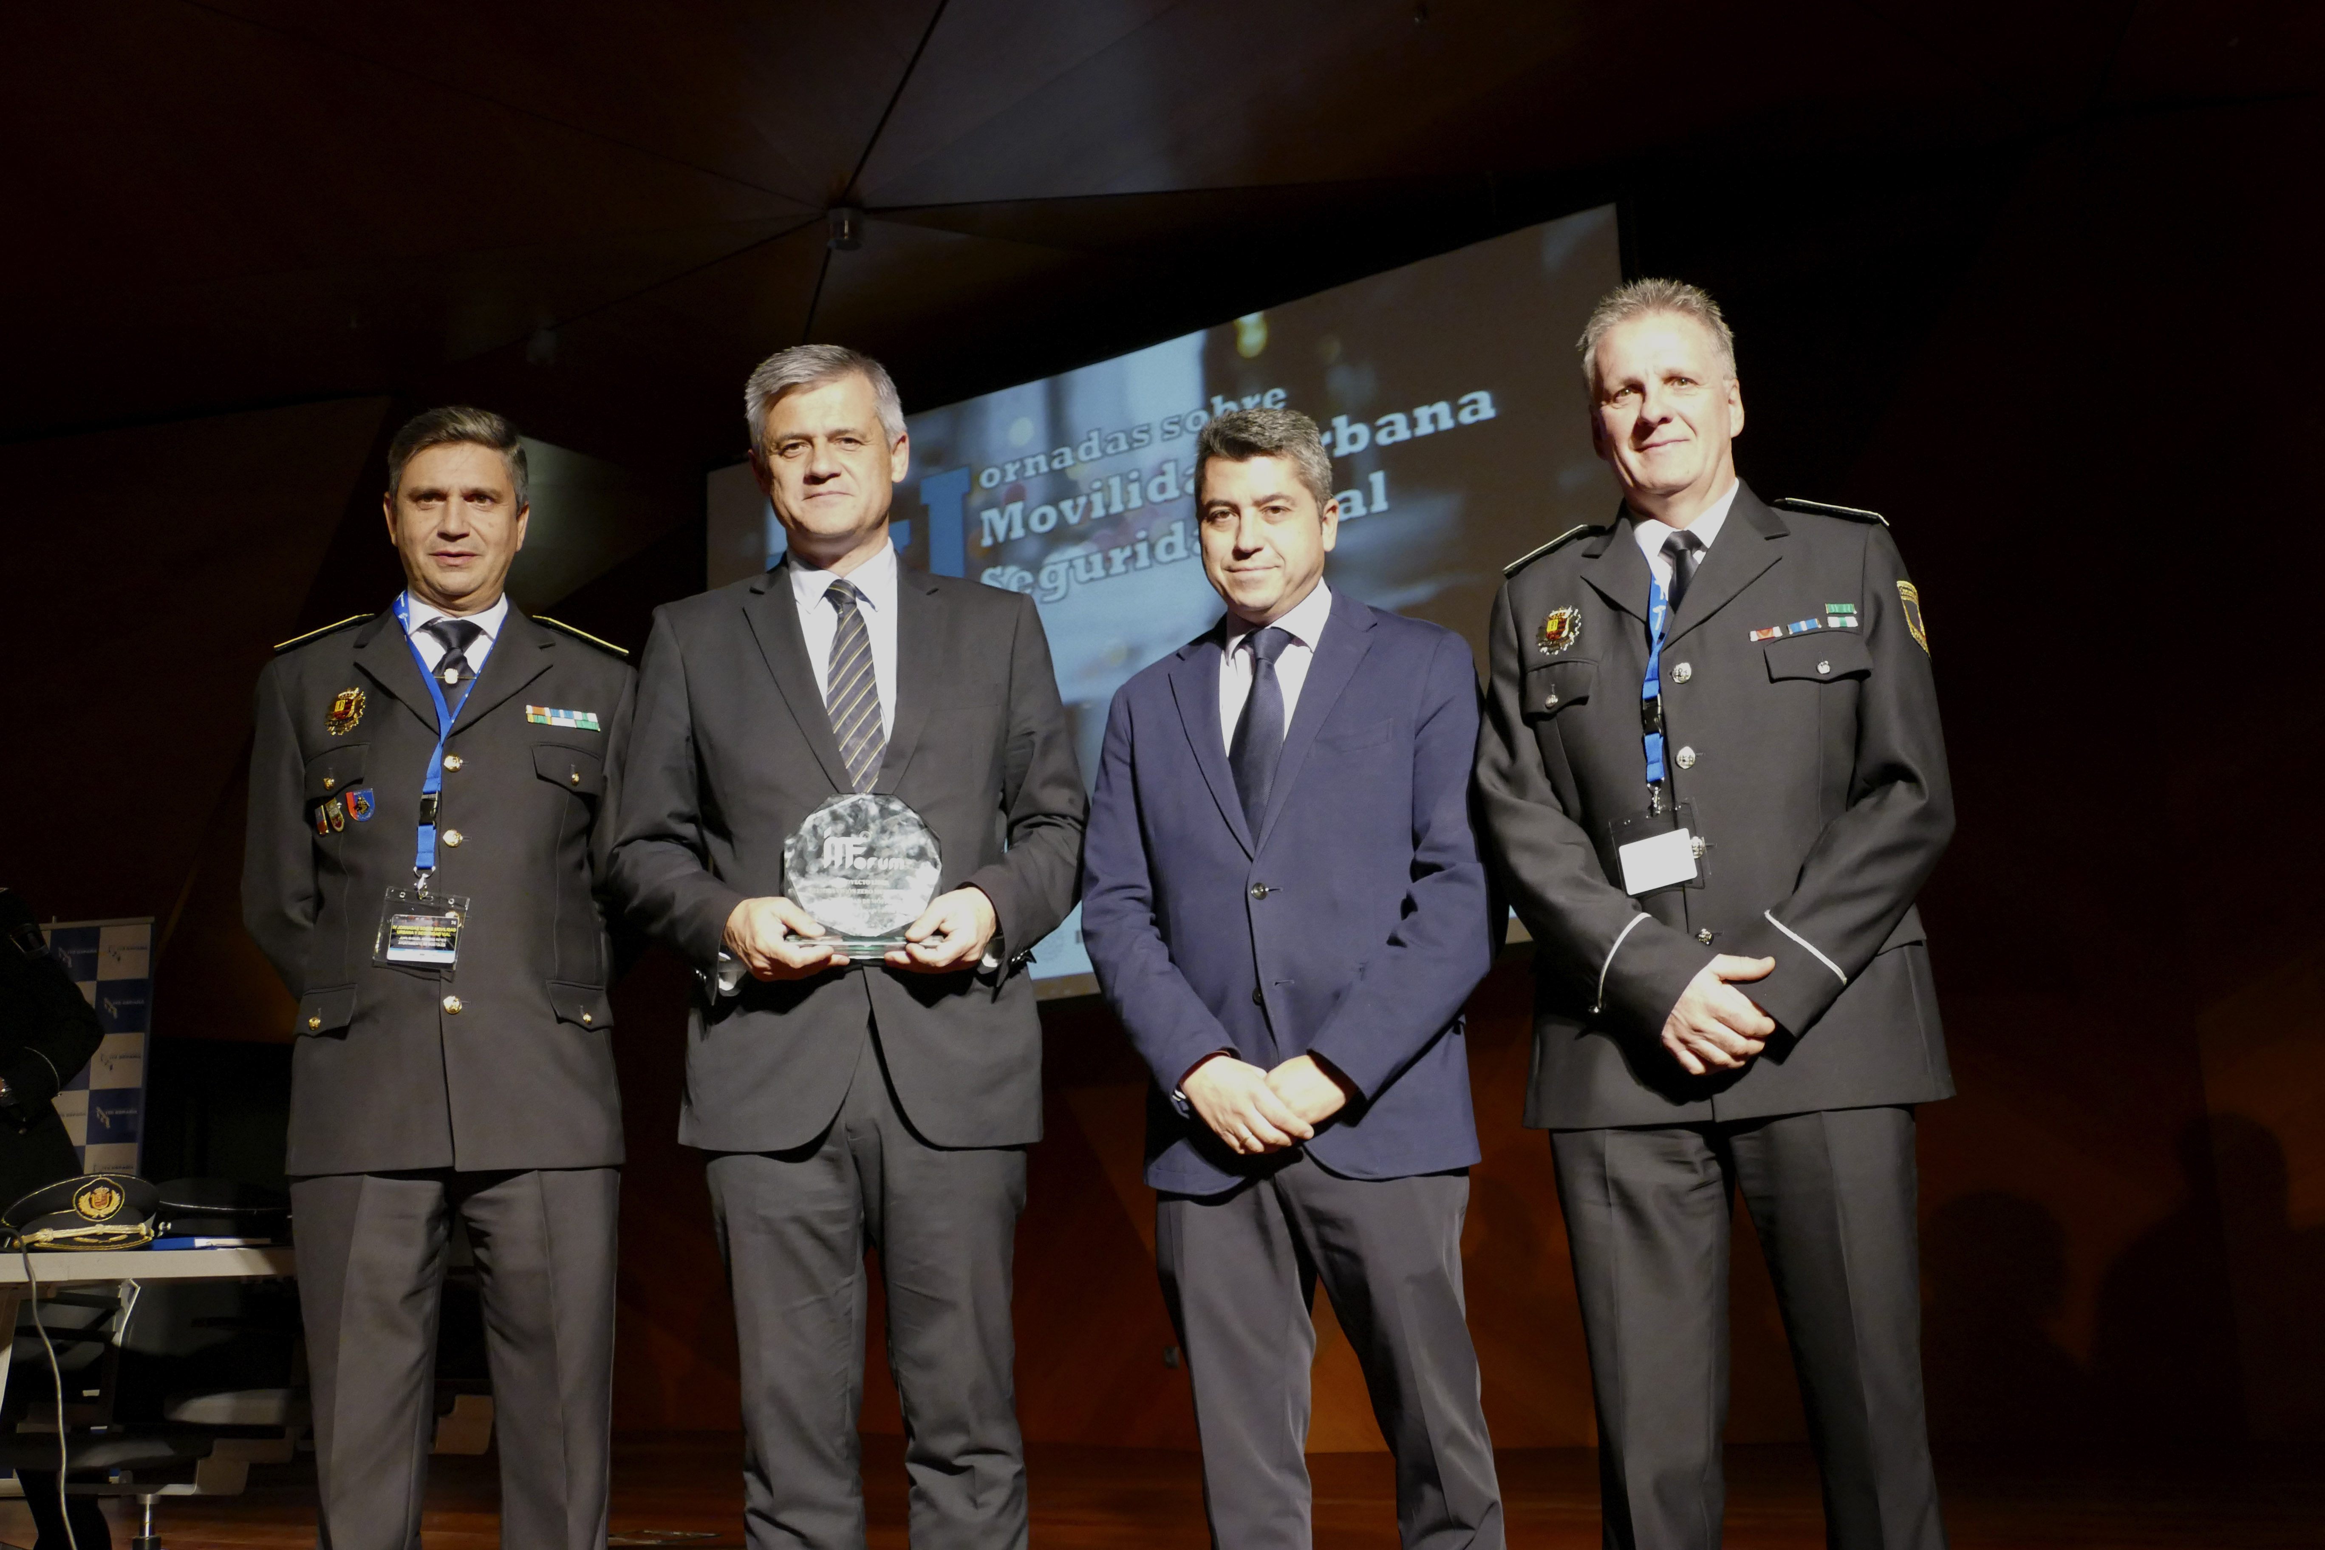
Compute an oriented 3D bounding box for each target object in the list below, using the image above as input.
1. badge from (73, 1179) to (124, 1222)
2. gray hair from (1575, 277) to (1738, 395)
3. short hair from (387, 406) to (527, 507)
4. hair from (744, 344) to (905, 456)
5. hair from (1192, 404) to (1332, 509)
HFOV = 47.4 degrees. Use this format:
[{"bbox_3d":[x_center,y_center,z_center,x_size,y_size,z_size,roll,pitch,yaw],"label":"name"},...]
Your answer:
[{"bbox_3d":[-1.587,0.634,3.950,0.074,0.065,0.018,5,-13,-33],"label":"badge"},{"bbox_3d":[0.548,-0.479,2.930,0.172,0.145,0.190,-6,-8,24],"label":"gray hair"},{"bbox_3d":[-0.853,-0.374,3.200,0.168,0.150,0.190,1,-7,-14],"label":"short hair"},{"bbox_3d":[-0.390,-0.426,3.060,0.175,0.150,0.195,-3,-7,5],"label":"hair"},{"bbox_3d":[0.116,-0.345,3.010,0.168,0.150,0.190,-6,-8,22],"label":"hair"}]

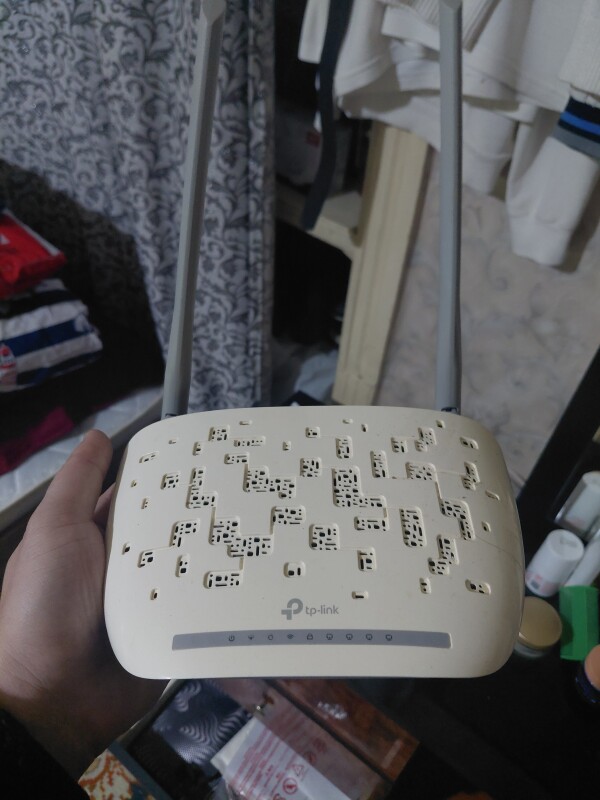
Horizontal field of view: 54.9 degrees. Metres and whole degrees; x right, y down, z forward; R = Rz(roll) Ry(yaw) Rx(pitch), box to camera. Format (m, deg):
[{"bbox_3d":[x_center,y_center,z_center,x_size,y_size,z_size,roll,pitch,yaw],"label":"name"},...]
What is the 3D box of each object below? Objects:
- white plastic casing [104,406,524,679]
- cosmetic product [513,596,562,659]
[{"bbox_3d":[0.007,0.066,0.282,0.195,0.036,0.130,-1,63,1],"label":"white plastic casing"},{"bbox_3d":[0.263,0.258,0.658,0.059,0.031,0.059,6,41,0],"label":"cosmetic product"}]

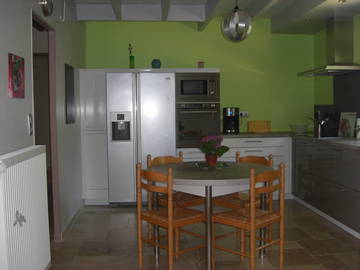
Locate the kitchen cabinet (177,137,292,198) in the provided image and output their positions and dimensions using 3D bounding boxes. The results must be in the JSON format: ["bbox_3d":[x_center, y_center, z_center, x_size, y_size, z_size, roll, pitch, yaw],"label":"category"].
[{"bbox_3d":[0.733,0.429,5.649,1.580,0.830,0.600,-1,4,-4],"label":"kitchen cabinet"}]

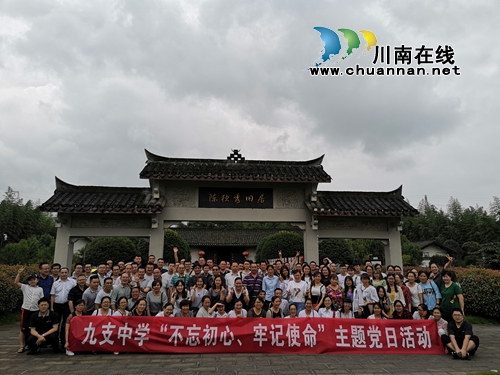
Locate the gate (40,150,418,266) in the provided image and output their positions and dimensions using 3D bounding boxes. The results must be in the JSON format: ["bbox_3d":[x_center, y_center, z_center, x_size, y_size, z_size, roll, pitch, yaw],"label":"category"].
[{"bbox_3d":[-0.548,1.564,14.963,13.950,6.126,2.300,1,-11,-6],"label":"gate"}]

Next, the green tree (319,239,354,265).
[{"bbox_3d":[4.316,3.997,19.095,2.050,2.887,2.050,0,-10,0],"label":"green tree"}]

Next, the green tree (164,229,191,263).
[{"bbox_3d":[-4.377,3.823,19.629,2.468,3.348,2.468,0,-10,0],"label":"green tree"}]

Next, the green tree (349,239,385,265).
[{"bbox_3d":[6.466,4.210,20.583,2.097,3.027,2.097,0,-10,0],"label":"green tree"}]

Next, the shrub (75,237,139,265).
[{"bbox_3d":[-7.095,3.856,18.603,2.993,2.887,2.993,0,-10,0],"label":"shrub"}]

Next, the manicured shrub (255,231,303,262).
[{"bbox_3d":[1.702,3.901,19.619,2.942,3.243,2.942,0,-10,0],"label":"manicured shrub"}]

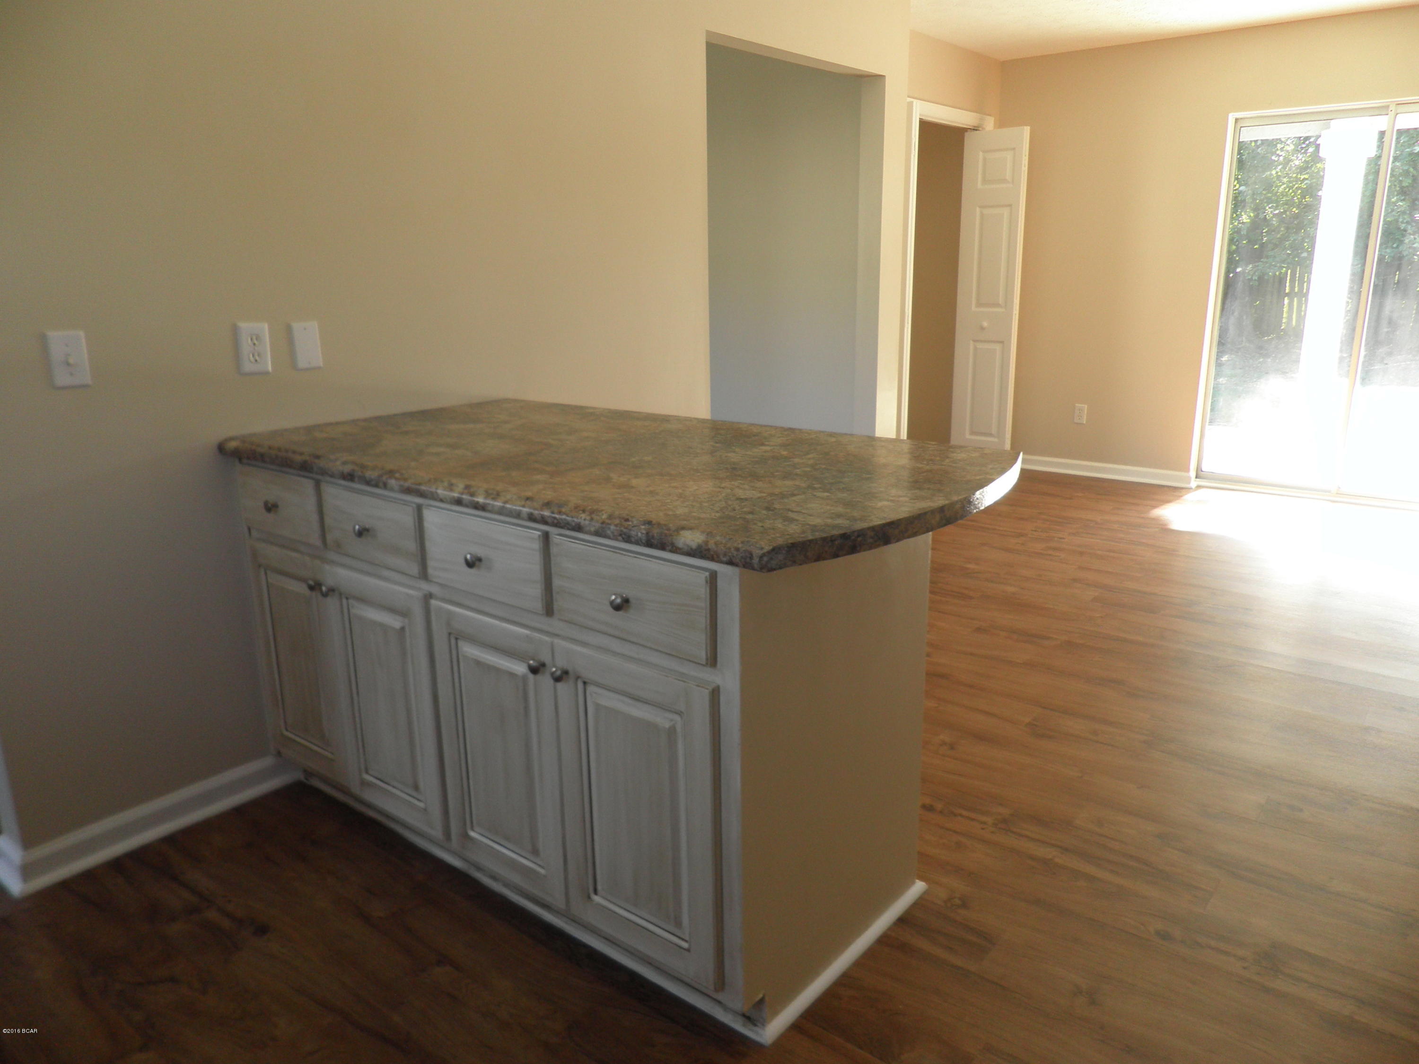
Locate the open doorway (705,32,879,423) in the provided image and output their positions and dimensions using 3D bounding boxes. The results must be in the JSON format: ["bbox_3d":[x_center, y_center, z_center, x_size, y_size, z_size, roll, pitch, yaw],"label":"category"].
[{"bbox_3d":[0.345,-0.851,4.122,0.126,2.077,1.227,11,19,38],"label":"open doorway"}]

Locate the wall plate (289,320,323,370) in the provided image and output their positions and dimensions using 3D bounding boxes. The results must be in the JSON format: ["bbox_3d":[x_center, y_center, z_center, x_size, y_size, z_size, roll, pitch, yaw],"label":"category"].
[{"bbox_3d":[-0.993,-0.460,2.432,0.008,0.115,0.071,11,19,38],"label":"wall plate"}]

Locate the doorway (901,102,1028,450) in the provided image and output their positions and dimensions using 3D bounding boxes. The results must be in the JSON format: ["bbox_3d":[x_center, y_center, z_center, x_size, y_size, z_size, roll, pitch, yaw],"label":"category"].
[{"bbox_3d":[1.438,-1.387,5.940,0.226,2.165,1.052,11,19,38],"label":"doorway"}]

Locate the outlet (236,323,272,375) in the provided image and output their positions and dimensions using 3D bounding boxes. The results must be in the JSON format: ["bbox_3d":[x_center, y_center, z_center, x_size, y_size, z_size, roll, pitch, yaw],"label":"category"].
[{"bbox_3d":[-1.076,-0.434,2.332,0.010,0.115,0.071,11,19,38],"label":"outlet"}]

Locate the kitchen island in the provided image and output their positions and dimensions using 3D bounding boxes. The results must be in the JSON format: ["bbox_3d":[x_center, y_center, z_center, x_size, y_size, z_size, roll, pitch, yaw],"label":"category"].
[{"bbox_3d":[-0.223,0.257,2.216,1.673,0.909,0.912,11,19,38],"label":"kitchen island"}]

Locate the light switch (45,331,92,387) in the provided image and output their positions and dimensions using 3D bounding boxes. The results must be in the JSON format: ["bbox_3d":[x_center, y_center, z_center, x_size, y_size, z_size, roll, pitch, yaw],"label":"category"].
[{"bbox_3d":[-1.323,-0.357,2.038,0.014,0.115,0.071,11,19,38],"label":"light switch"}]

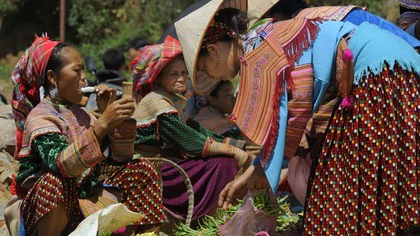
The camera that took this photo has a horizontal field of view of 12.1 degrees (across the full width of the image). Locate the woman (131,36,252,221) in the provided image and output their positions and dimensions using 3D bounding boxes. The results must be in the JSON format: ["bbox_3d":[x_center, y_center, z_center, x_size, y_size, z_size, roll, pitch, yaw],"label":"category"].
[{"bbox_3d":[-0.080,0.047,8.150,0.570,0.770,0.460,2,4,25],"label":"woman"}]

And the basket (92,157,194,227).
[{"bbox_3d":[-0.253,0.284,7.550,0.380,0.290,0.300,0,4,0],"label":"basket"}]

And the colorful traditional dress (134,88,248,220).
[{"bbox_3d":[-0.076,0.162,8.150,0.540,0.550,0.450,2,4,25],"label":"colorful traditional dress"}]

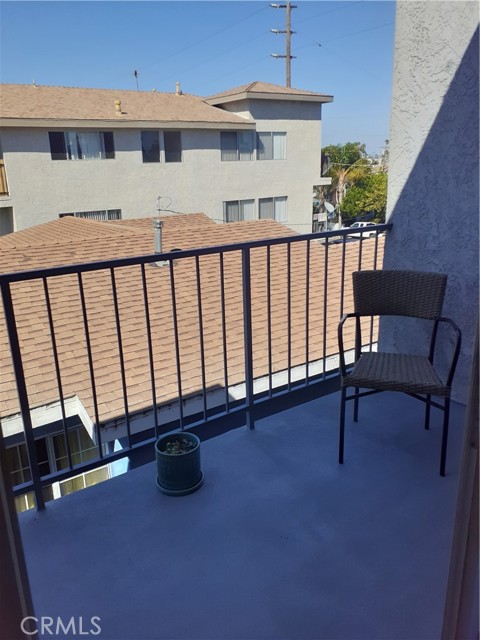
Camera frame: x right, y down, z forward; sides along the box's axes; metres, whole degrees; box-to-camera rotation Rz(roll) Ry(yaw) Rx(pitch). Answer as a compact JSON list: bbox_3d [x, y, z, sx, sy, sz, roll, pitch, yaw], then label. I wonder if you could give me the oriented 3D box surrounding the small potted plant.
[{"bbox_3d":[-0.279,0.662,2.304,0.220,0.202,0.220,-2,16,0],"label":"small potted plant"}]

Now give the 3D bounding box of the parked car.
[{"bbox_3d":[11.827,-8.461,48.000,1.850,1.750,5.100,-12,19,-33],"label":"parked car"}]

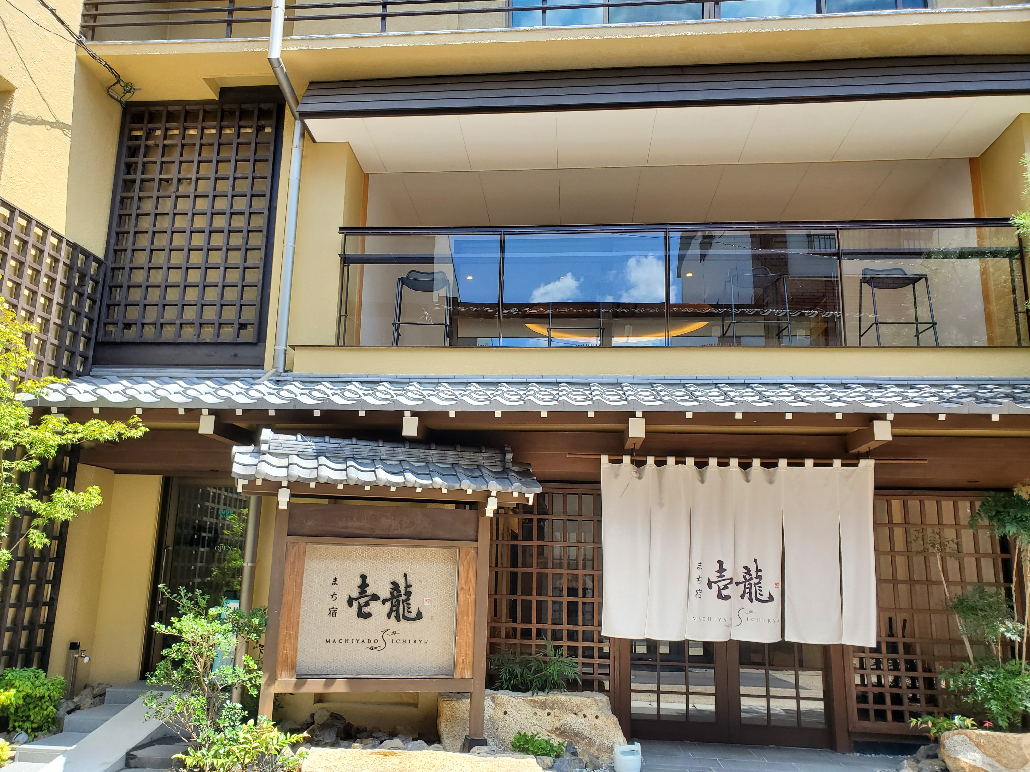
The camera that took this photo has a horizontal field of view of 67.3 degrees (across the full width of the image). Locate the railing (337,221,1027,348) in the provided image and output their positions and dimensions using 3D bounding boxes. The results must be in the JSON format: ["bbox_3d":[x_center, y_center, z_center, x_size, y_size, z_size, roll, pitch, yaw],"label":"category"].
[{"bbox_3d":[1.231,-0.820,6.268,5.466,1.043,0.080,0,-10,6],"label":"railing"}]

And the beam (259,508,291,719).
[{"bbox_3d":[-1.585,1.530,5.115,0.087,1.480,0.090,3,-10,-9],"label":"beam"}]

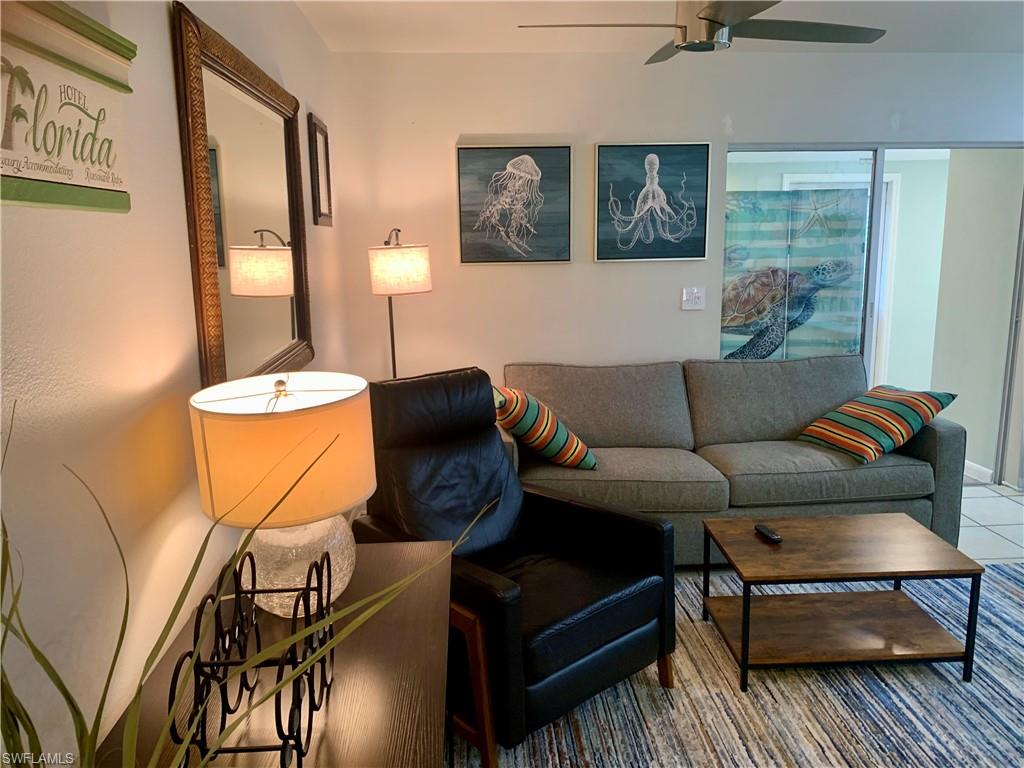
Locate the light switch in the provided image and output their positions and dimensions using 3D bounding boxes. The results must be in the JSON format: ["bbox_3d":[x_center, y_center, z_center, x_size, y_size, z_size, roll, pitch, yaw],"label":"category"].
[{"bbox_3d":[1.010,-0.472,4.273,0.121,0.121,0.012,-1,11,-3],"label":"light switch"}]

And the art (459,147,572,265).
[{"bbox_3d":[0.019,-0.955,4.105,0.608,0.613,0.040,-1,11,-3],"label":"art"}]

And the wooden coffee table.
[{"bbox_3d":[1.134,0.762,2.752,0.779,0.412,0.484,-1,11,-2],"label":"wooden coffee table"}]

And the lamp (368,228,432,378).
[{"bbox_3d":[-0.567,0.011,3.859,0.286,1.540,0.482,-5,11,-21],"label":"lamp"}]

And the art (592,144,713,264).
[{"bbox_3d":[0.758,-0.981,4.147,0.613,0.613,0.040,-1,11,-3],"label":"art"}]

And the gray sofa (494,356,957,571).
[{"bbox_3d":[0.946,0.333,3.888,2.176,0.854,0.945,-1,11,-3],"label":"gray sofa"}]

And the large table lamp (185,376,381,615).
[{"bbox_3d":[-0.492,0.246,1.709,0.380,0.528,0.380,-1,11,-3],"label":"large table lamp"}]

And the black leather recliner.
[{"bbox_3d":[-0.036,0.518,2.518,0.759,1.025,0.844,-10,14,-42],"label":"black leather recliner"}]

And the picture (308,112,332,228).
[{"bbox_3d":[-0.880,-0.963,3.538,0.025,0.457,0.387,-1,11,-3],"label":"picture"}]

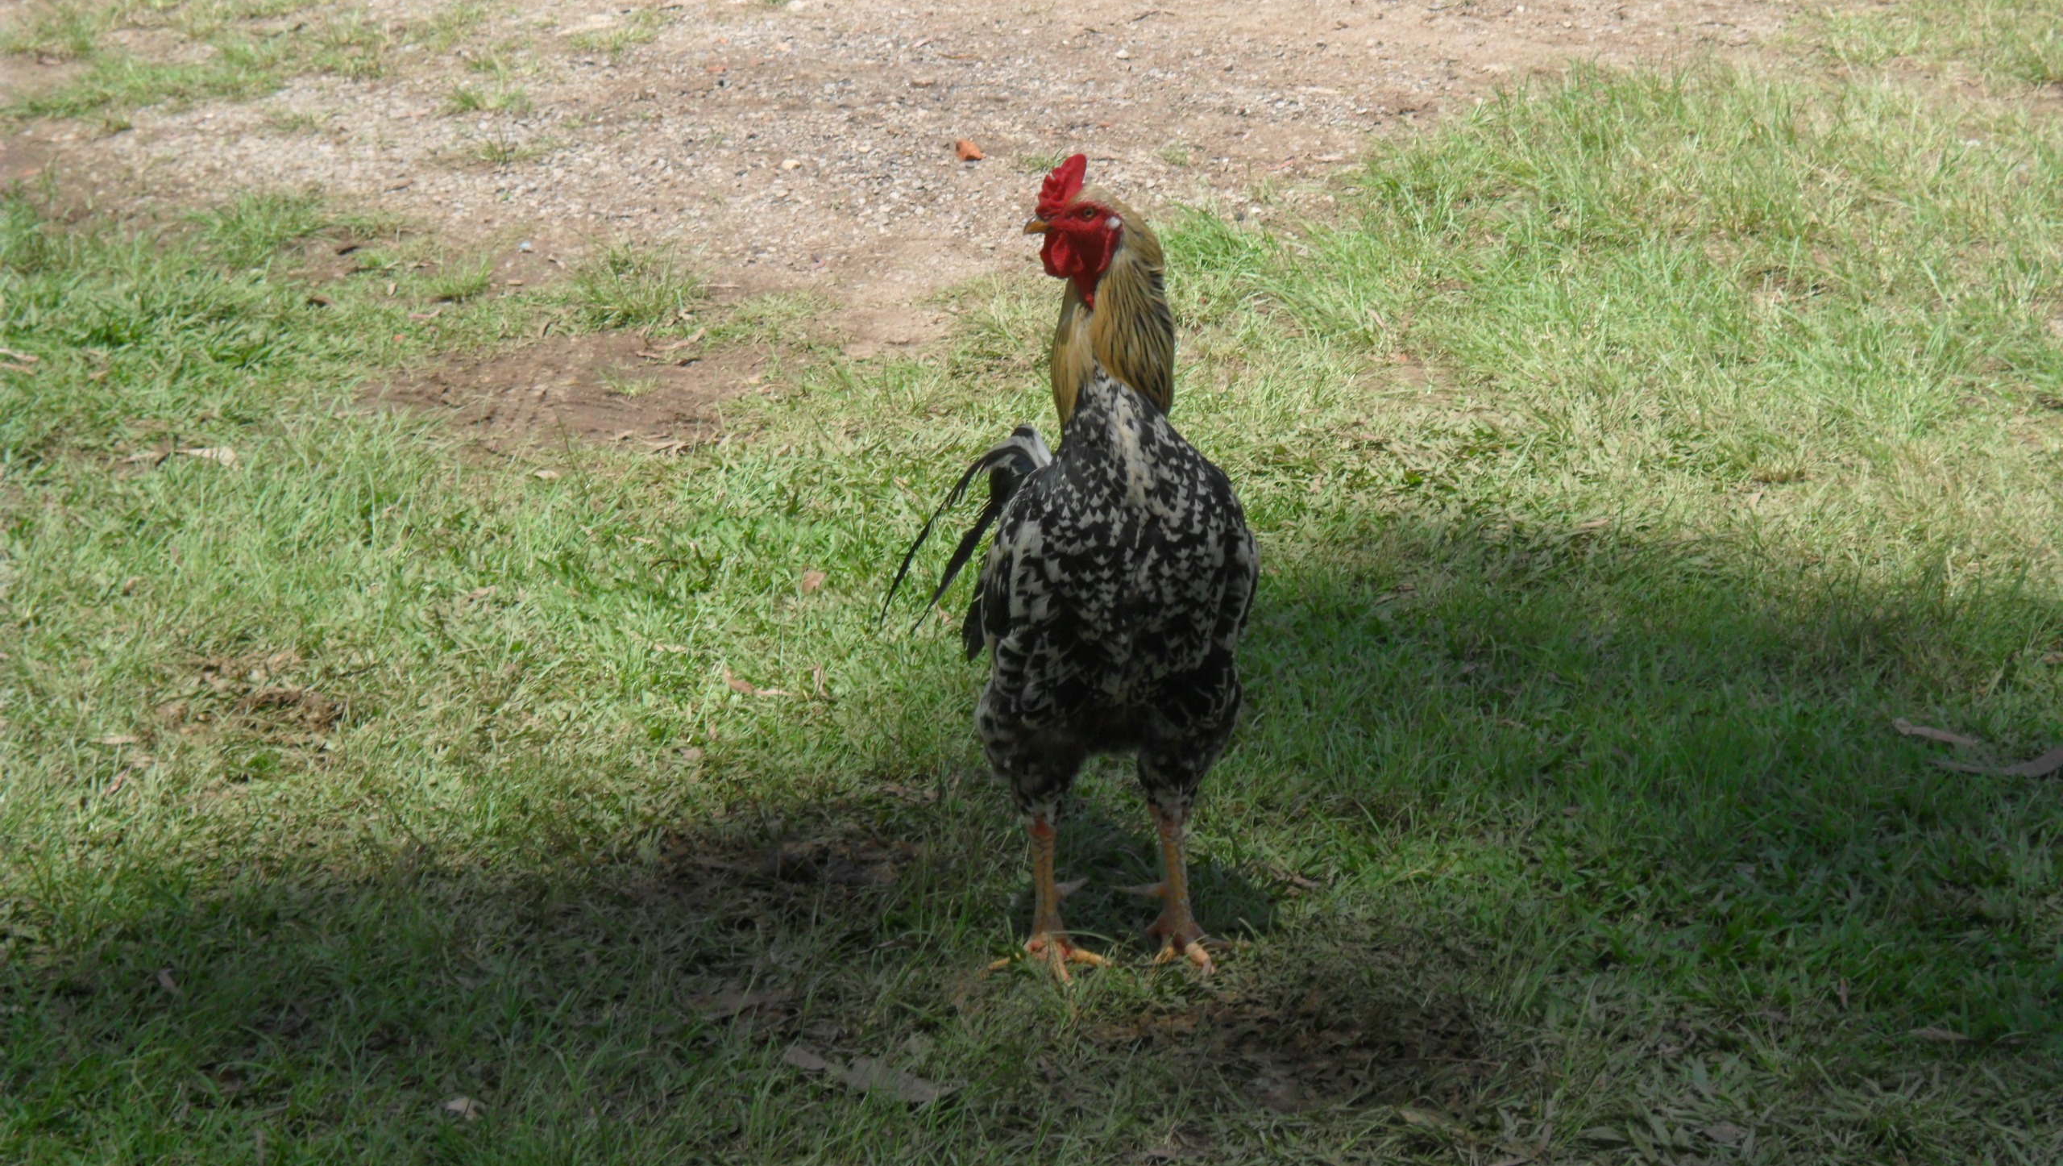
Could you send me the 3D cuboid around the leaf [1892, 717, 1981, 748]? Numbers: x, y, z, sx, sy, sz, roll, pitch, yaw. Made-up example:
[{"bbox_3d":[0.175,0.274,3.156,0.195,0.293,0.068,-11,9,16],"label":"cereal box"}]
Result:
[{"bbox_3d":[0.799,0.133,3.949,0.086,0.014,0.022,13,21,38],"label":"leaf"}]

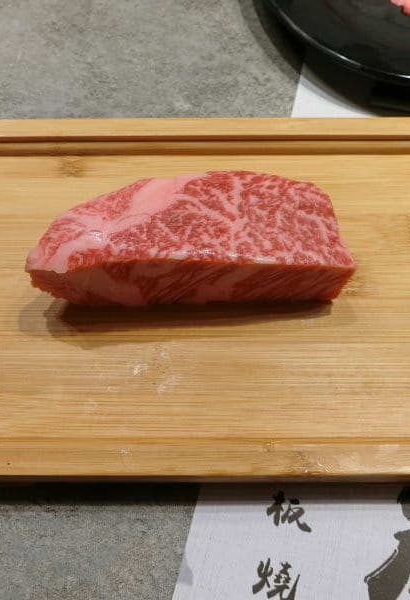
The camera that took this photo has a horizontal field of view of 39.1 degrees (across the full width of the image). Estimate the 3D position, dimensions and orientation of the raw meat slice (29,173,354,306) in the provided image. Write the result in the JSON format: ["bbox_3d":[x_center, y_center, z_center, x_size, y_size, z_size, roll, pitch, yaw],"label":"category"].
[{"bbox_3d":[-0.006,-0.030,0.280,0.140,0.039,0.050,0,63,0],"label":"raw meat slice"}]

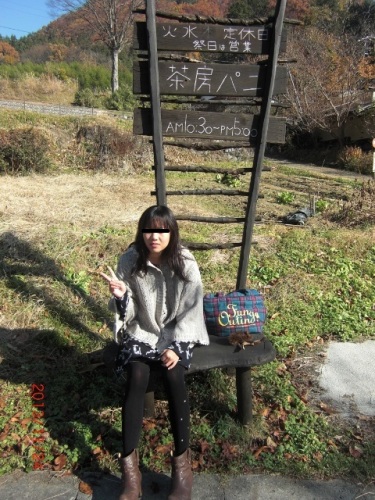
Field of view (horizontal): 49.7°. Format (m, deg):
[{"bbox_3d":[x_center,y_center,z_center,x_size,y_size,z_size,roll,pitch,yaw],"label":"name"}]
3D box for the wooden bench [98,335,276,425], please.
[{"bbox_3d":[0.000,0.715,2.239,0.930,0.430,0.380,0,18,-1],"label":"wooden bench"}]

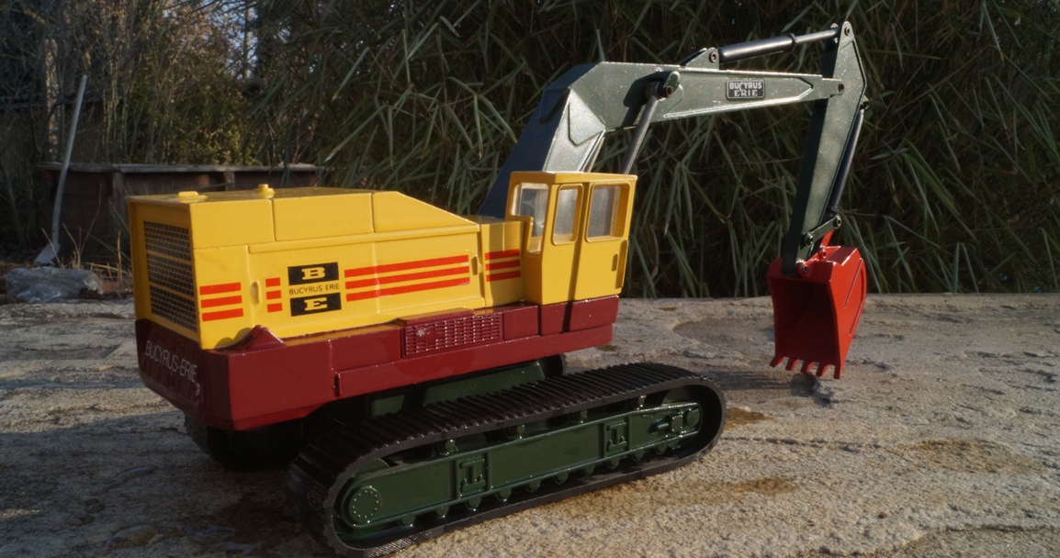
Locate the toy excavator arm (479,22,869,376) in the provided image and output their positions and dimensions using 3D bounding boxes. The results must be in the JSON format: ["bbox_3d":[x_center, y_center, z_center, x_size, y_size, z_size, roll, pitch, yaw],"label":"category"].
[{"bbox_3d":[0.054,-0.022,0.285,0.174,0.125,0.028,-7,10,-35],"label":"toy excavator arm"}]

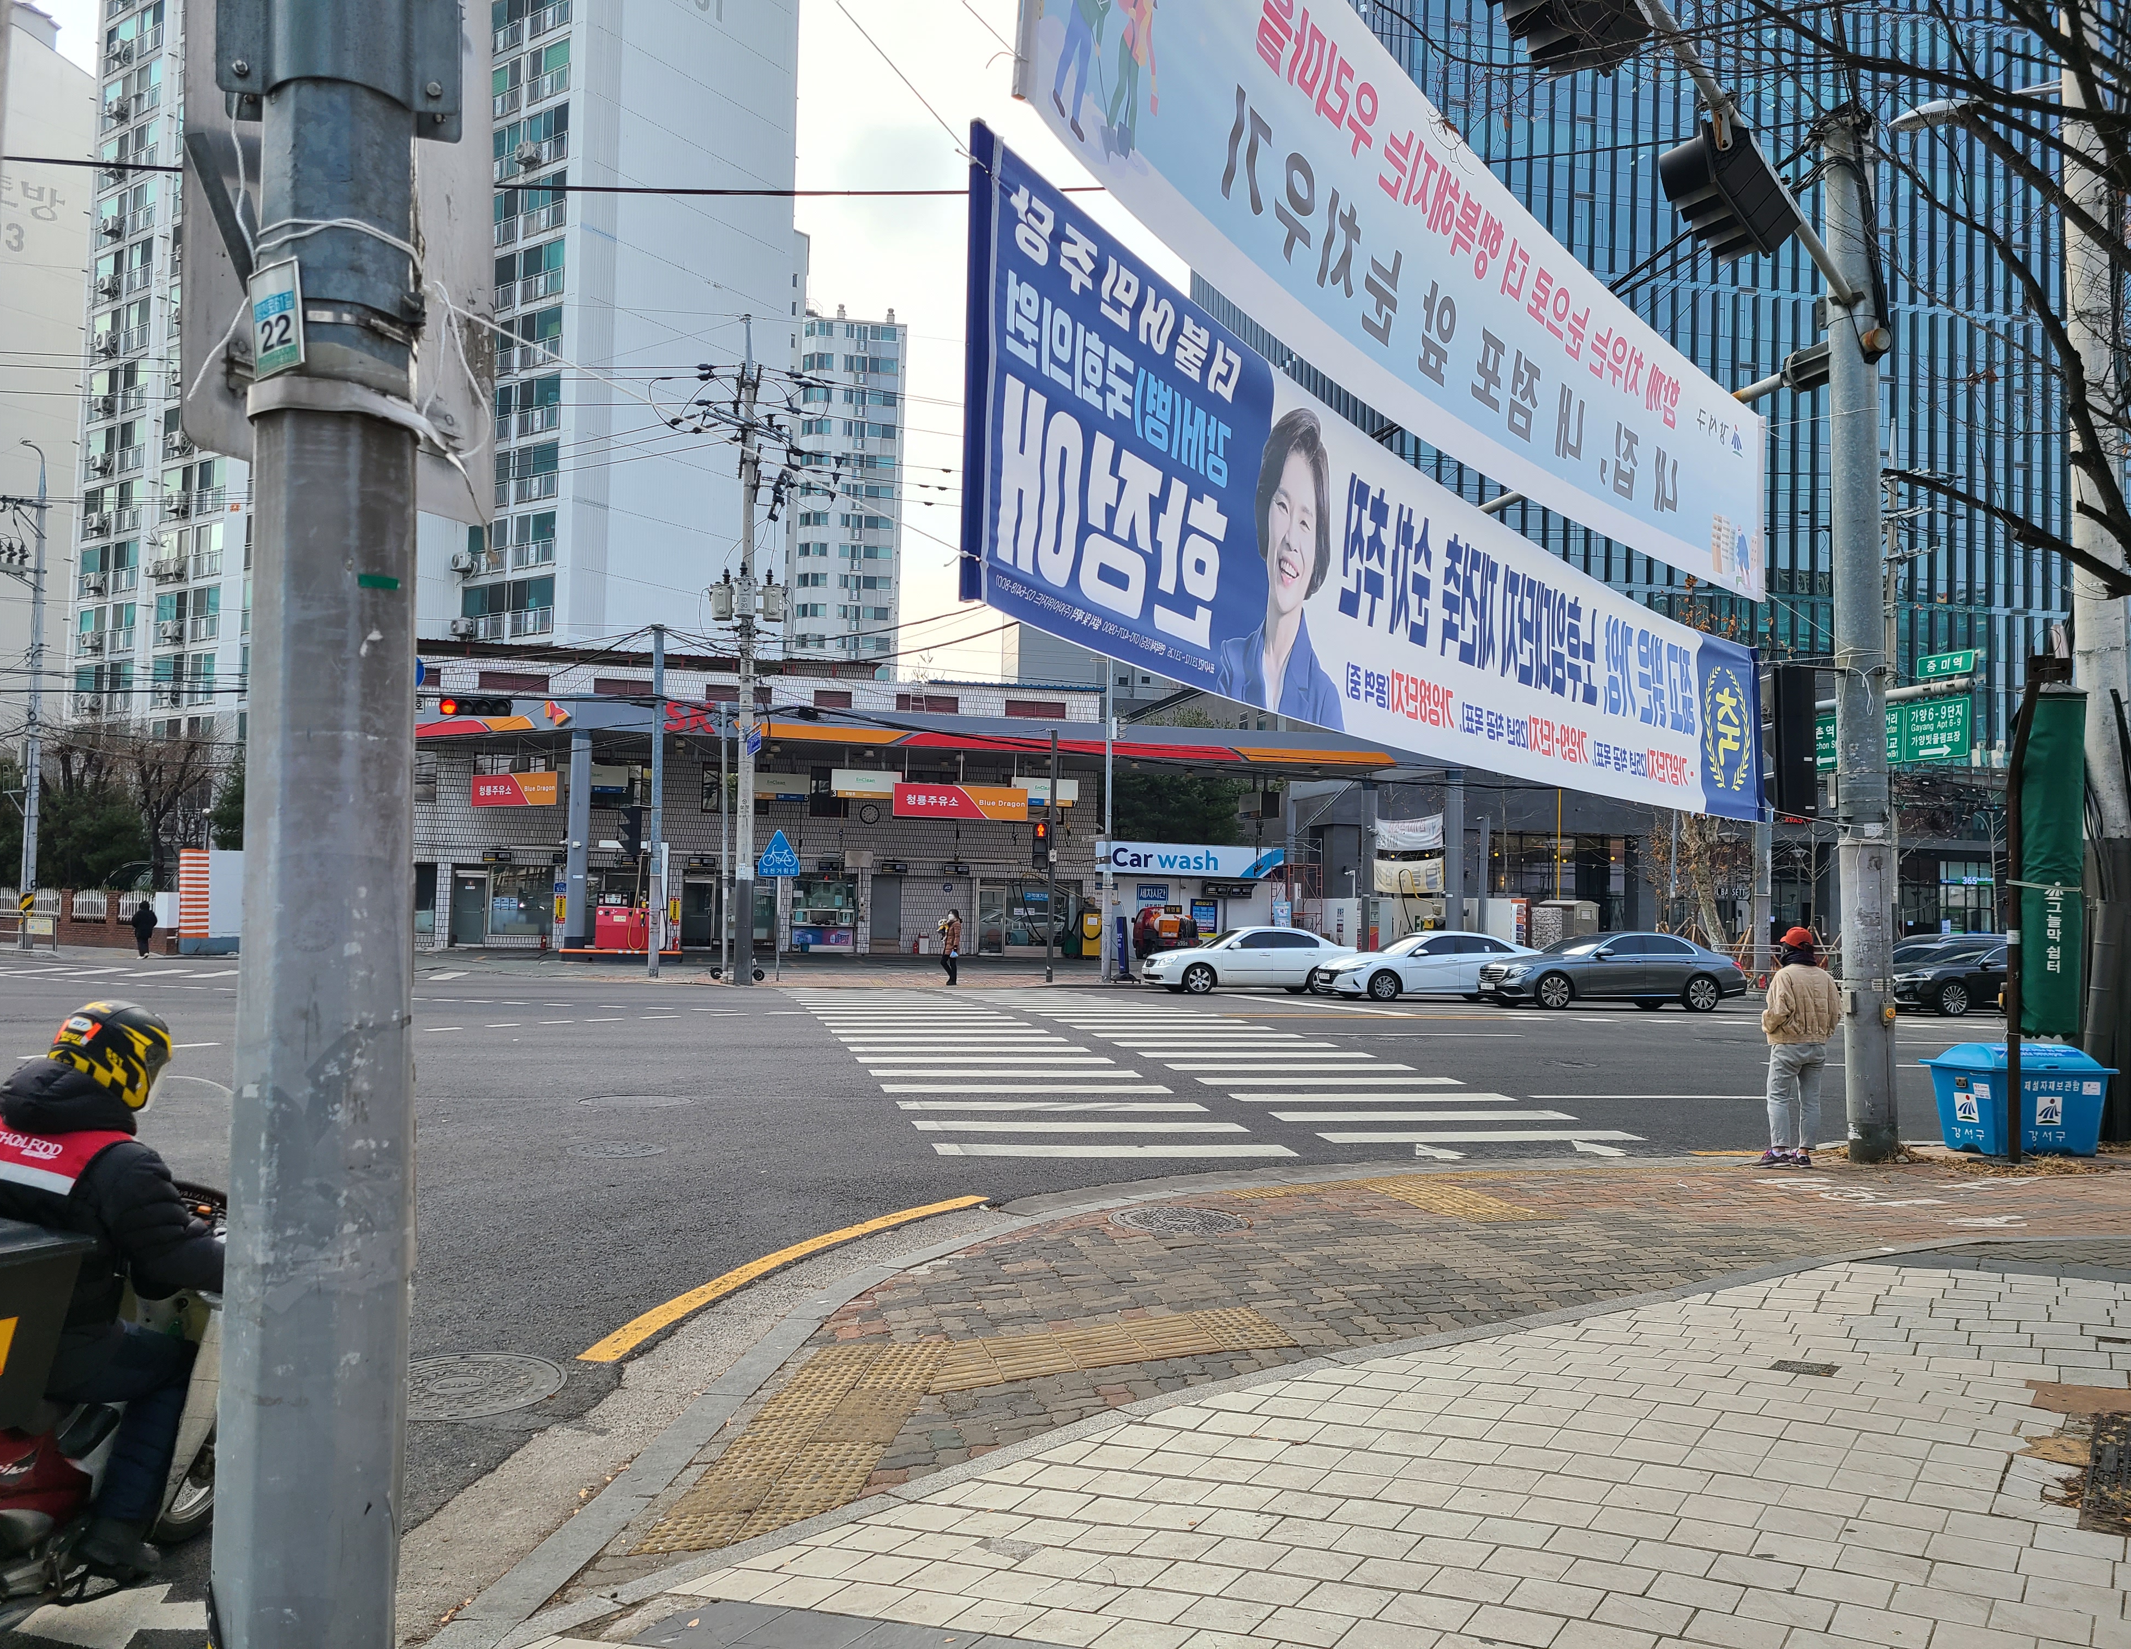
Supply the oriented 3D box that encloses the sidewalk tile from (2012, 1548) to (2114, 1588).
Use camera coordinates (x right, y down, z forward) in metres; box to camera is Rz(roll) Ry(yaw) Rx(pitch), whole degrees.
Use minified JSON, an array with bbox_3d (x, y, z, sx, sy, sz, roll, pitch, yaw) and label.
[{"bbox_3d":[2.479,1.859,4.089,0.200,0.040,0.200,-1,-3,27],"label":"sidewalk tile"}]

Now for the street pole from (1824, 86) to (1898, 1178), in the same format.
[{"bbox_3d":[5.674,-1.423,11.754,0.310,7.555,0.310,1,-3,0],"label":"street pole"}]

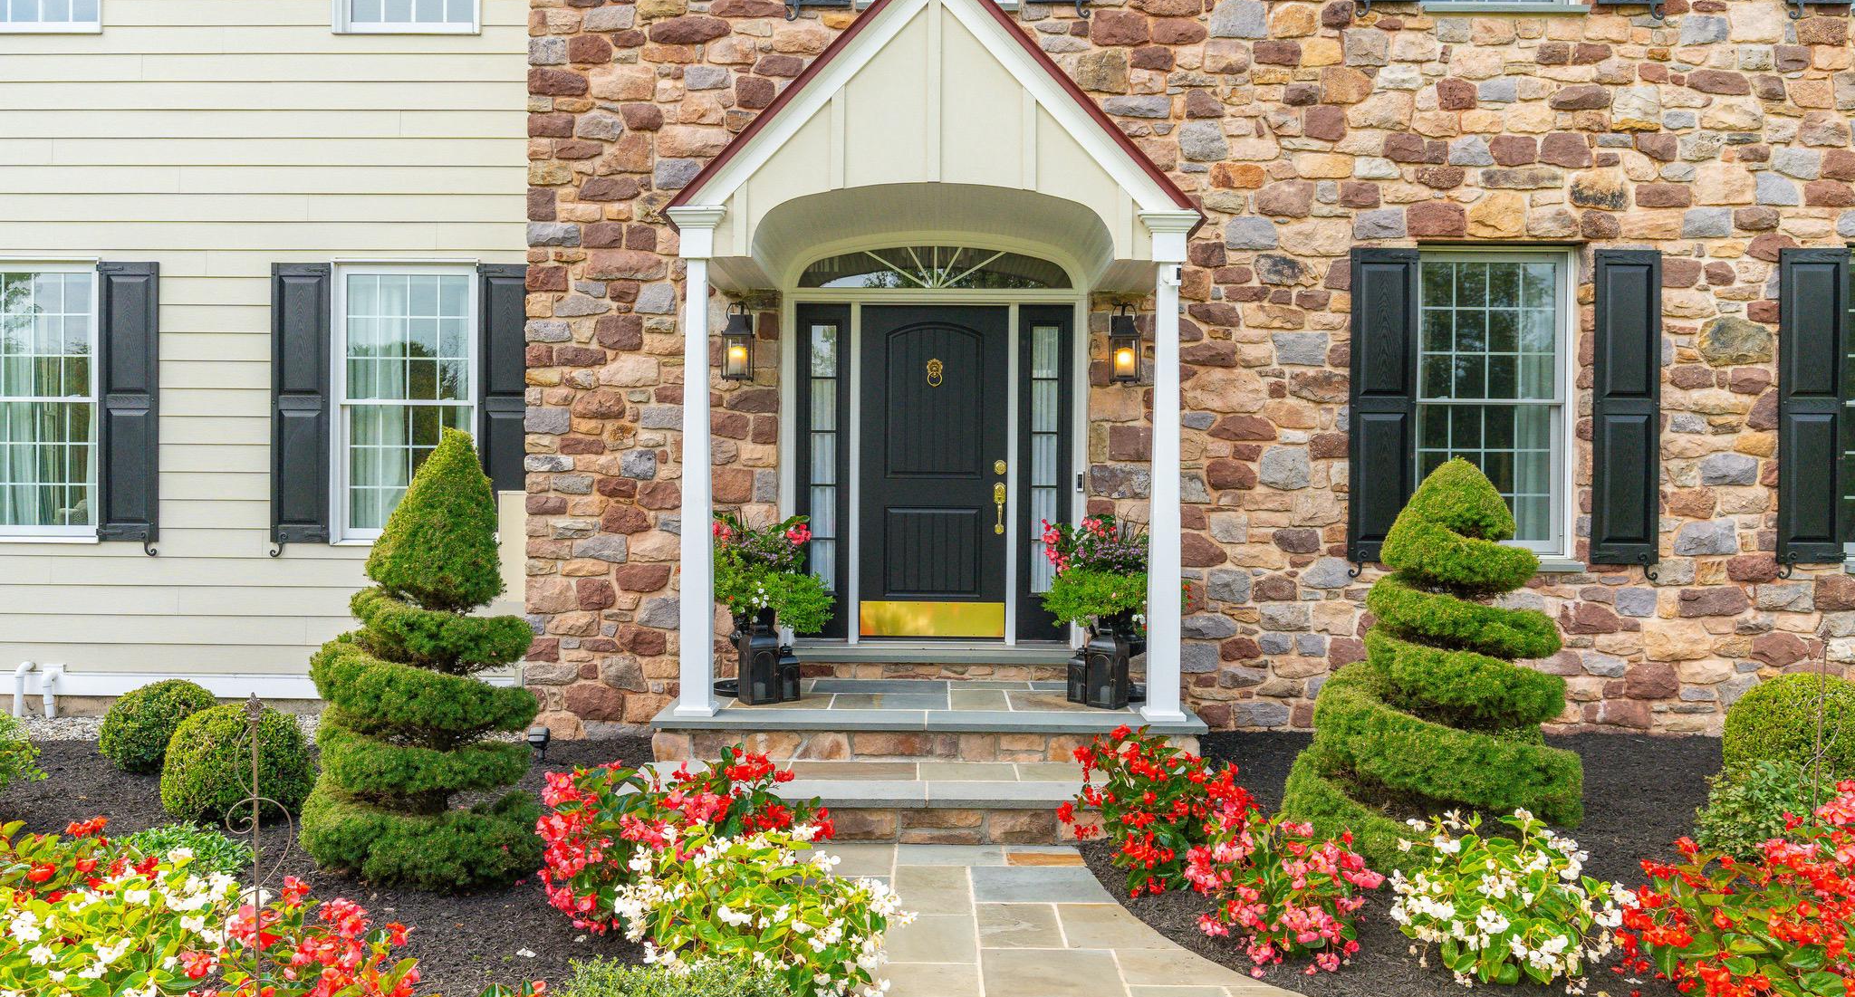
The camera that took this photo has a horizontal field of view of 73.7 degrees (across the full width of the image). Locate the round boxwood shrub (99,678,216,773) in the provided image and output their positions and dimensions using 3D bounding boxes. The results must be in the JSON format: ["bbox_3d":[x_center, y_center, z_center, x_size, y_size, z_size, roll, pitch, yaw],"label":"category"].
[{"bbox_3d":[-4.032,1.189,6.554,0.590,0.470,0.570,0,1,0],"label":"round boxwood shrub"}]

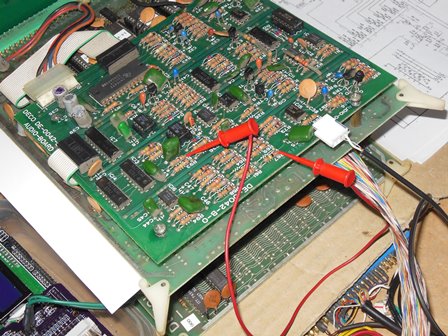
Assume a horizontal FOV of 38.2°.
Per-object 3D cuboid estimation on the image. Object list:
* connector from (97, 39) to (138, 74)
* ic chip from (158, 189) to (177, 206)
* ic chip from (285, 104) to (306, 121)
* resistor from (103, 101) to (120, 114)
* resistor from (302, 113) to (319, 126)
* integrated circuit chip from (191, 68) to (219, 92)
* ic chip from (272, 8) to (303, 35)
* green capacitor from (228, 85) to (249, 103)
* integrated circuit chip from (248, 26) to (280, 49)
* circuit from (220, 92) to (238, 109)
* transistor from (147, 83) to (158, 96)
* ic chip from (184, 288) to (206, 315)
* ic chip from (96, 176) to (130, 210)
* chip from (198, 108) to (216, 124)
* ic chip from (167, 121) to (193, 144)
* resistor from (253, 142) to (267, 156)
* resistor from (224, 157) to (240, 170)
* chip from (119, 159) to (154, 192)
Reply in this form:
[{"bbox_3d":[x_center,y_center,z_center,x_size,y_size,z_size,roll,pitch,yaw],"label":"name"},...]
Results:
[{"bbox_3d":[-0.063,-0.066,0.386,0.022,0.008,0.011,-37,55,-19],"label":"connector"},{"bbox_3d":[-0.028,0.015,0.318,0.007,0.004,0.010,-37,55,-19],"label":"ic chip"},{"bbox_3d":[0.037,-0.028,0.342,0.007,0.004,0.010,-37,55,-19],"label":"ic chip"},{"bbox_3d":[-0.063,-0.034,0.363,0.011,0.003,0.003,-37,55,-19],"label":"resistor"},{"bbox_3d":[0.047,-0.026,0.353,0.009,0.003,0.003,-36,58,-22],"label":"resistor"},{"bbox_3d":[-0.011,-0.049,0.367,0.007,0.004,0.019,-37,55,-19],"label":"integrated circuit chip"},{"bbox_3d":[0.038,-0.087,0.386,0.007,0.007,0.019,-37,55,-19],"label":"ic chip"},{"bbox_3d":[0.009,-0.042,0.367,0.006,0.005,0.014,-36,58,-22],"label":"green capacitor"},{"bbox_3d":[0.024,-0.079,0.396,0.007,0.004,0.019,-36,58,-22],"label":"integrated circuit chip"},{"bbox_3d":[0.002,-0.036,0.353,0.008,0.004,0.009,-37,55,-19],"label":"circuit"},{"bbox_3d":[-0.040,-0.044,0.360,0.005,0.005,0.004,-37,55,-19],"label":"transistor"},{"bbox_3d":[-0.015,0.068,0.337,0.007,0.004,0.019,-36,58,-22],"label":"ic chip"},{"bbox_3d":[-0.056,0.013,0.324,0.007,0.004,0.020,-37,55,-19],"label":"ic chip"},{"bbox_3d":[-0.009,-0.028,0.359,0.007,0.004,0.009,-36,58,-22],"label":"chip"},{"bbox_3d":[-0.024,-0.019,0.342,0.009,0.007,0.010,-37,55,-19],"label":"ic chip"},{"bbox_3d":[0.018,-0.010,0.331,0.008,0.003,0.003,-37,55,-19],"label":"resistor"},{"bbox_3d":[0.004,-0.002,0.337,0.009,0.003,0.003,-36,58,-22],"label":"resistor"},{"bbox_3d":[-0.044,0.004,0.329,0.007,0.004,0.020,-37,55,-19],"label":"chip"}]

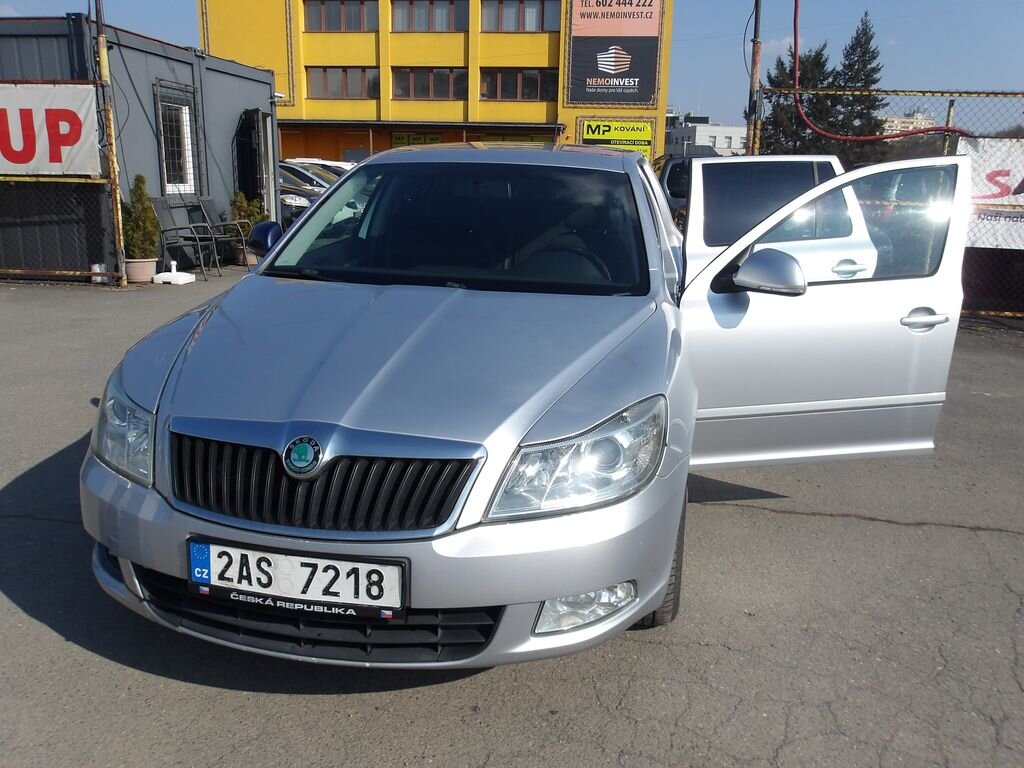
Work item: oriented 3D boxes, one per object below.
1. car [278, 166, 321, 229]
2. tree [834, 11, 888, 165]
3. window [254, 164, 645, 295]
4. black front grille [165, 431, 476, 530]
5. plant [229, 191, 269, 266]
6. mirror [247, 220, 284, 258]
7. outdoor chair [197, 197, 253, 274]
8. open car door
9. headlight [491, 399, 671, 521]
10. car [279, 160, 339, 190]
[{"bbox_3d":[-5.260,-3.640,15.739,4.400,1.500,1.800,9,17,27],"label":"car"},{"bbox_3d":[20.410,-16.037,47.388,3.364,11.185,3.364,4,15,11],"label":"tree"},{"bbox_3d":[-0.163,-0.648,3.089,1.430,0.130,0.850,4,44,11],"label":"window"},{"bbox_3d":[-0.483,0.232,1.867,0.785,0.165,0.150,4,17,11],"label":"black front grille"},{"bbox_3d":[-3.697,-2.197,11.250,0.520,1.030,0.500,4,15,11],"label":"plant"},{"bbox_3d":[-1.018,-0.629,3.448,0.220,0.165,0.140,4,17,11],"label":"mirror"},{"bbox_3d":[-3.660,-1.988,10.567,0.660,0.880,0.560,4,15,9],"label":"outdoor chair"},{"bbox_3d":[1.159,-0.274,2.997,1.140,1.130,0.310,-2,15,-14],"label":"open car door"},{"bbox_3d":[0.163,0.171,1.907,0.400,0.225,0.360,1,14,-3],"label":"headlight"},{"bbox_3d":[-4.311,-4.152,17.820,4.350,1.480,1.780,9,17,27],"label":"car"}]

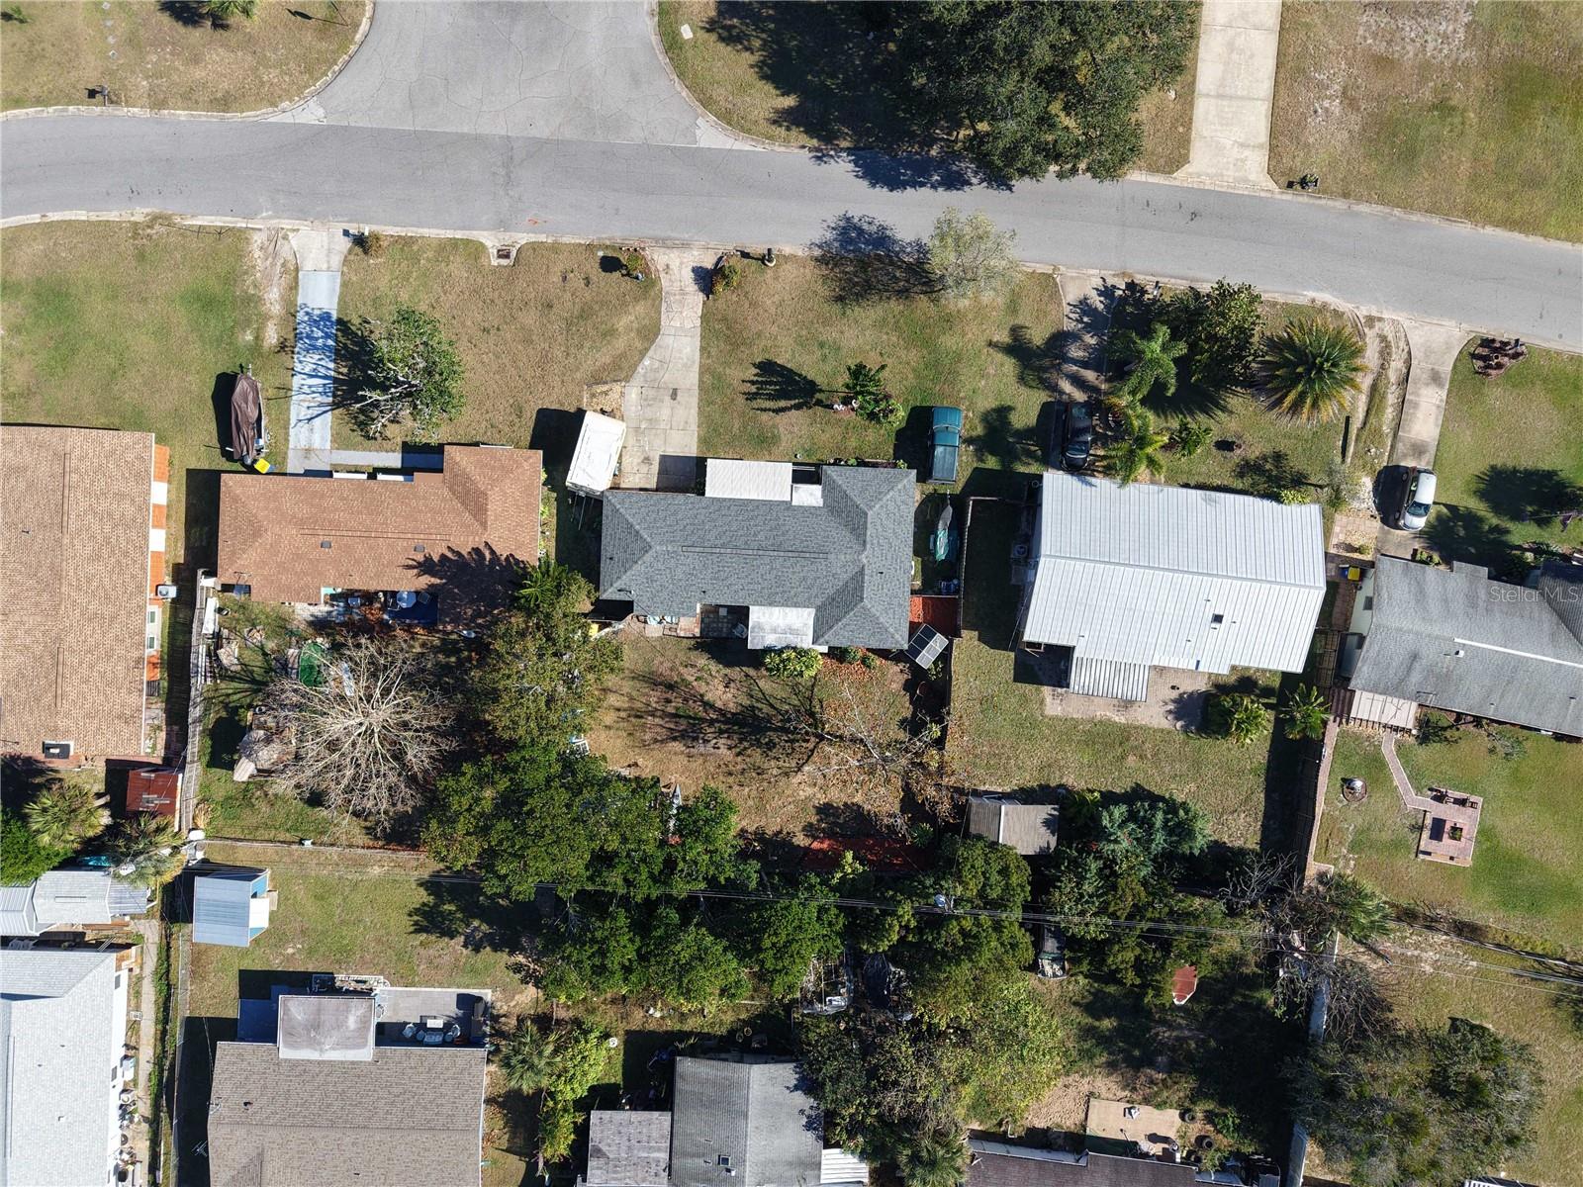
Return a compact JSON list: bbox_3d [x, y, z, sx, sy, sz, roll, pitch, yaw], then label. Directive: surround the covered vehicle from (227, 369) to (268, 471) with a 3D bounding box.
[{"bbox_3d":[-33.622,-11.034,68.169,2.000,2.000,6.300,1,90,-2],"label":"covered vehicle"}]

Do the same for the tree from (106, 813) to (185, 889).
[{"bbox_3d":[-41.750,16.660,72.200,5.100,5.200,4.900,0,90,0],"label":"tree"}]

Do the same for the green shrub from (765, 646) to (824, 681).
[{"bbox_3d":[0.106,4.393,69.339,3.660,2.200,2.020,0,90,-2],"label":"green shrub"}]

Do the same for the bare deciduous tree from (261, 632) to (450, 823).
[{"bbox_3d":[-24.673,7.919,65.023,10.650,9.200,10.650,0,90,-2],"label":"bare deciduous tree"}]

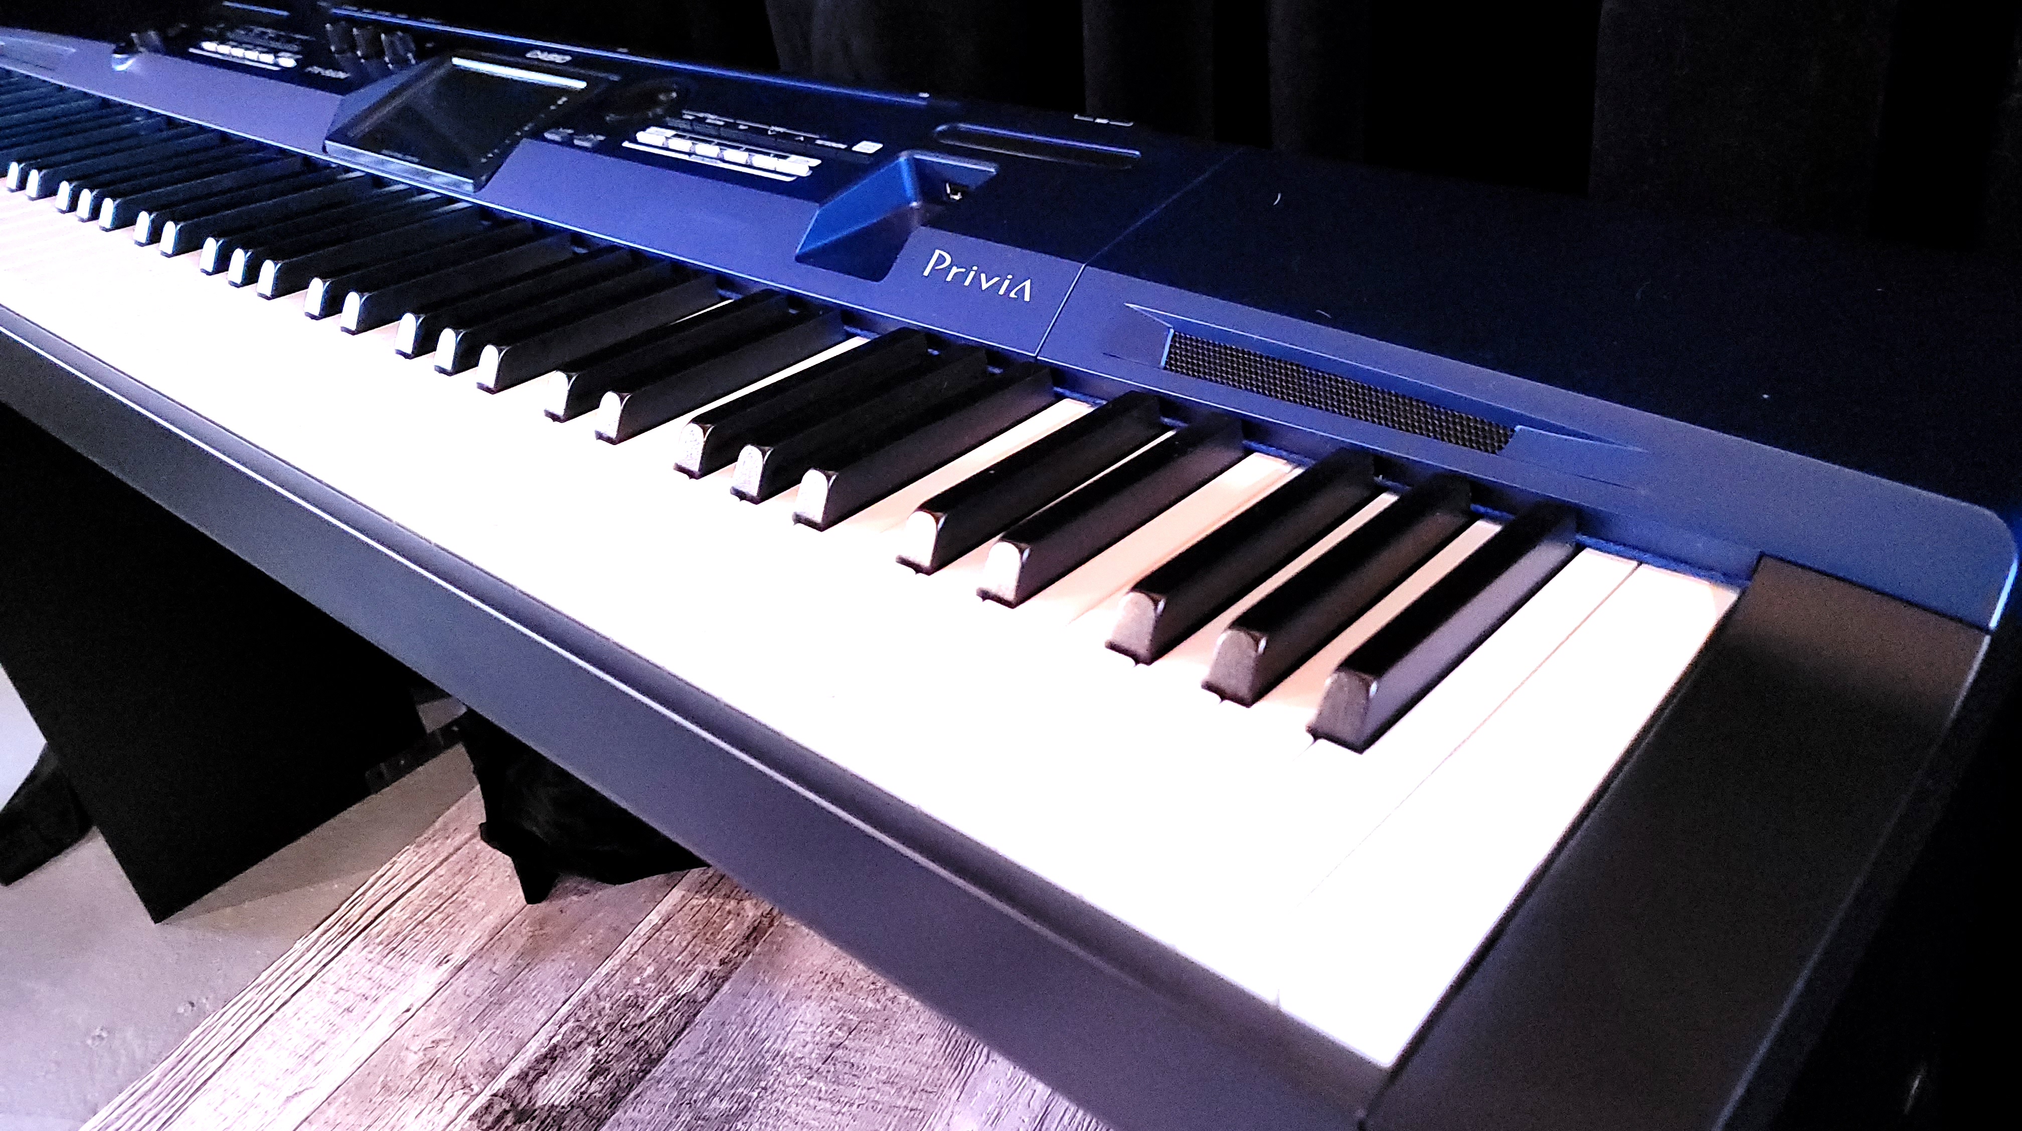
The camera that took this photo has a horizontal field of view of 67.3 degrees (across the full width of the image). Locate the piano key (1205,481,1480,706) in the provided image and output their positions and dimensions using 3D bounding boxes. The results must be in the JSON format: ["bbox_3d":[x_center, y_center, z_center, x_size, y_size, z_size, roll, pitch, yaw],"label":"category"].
[{"bbox_3d":[0.079,0.003,0.357,0.011,0.011,0.099,22,39,37],"label":"piano key"}]

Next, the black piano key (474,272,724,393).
[{"bbox_3d":[-0.145,-0.085,0.539,0.011,0.011,0.099,22,39,37],"label":"black piano key"}]

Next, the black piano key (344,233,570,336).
[{"bbox_3d":[-0.215,-0.113,0.596,0.011,0.011,0.099,22,39,37],"label":"black piano key"}]

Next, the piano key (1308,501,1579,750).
[{"bbox_3d":[0.100,0.011,0.340,0.011,0.011,0.099,22,39,37],"label":"piano key"}]

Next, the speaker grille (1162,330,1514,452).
[{"bbox_3d":[0.085,-0.047,0.410,0.106,0.005,0.012,22,80,37],"label":"speaker grille"}]

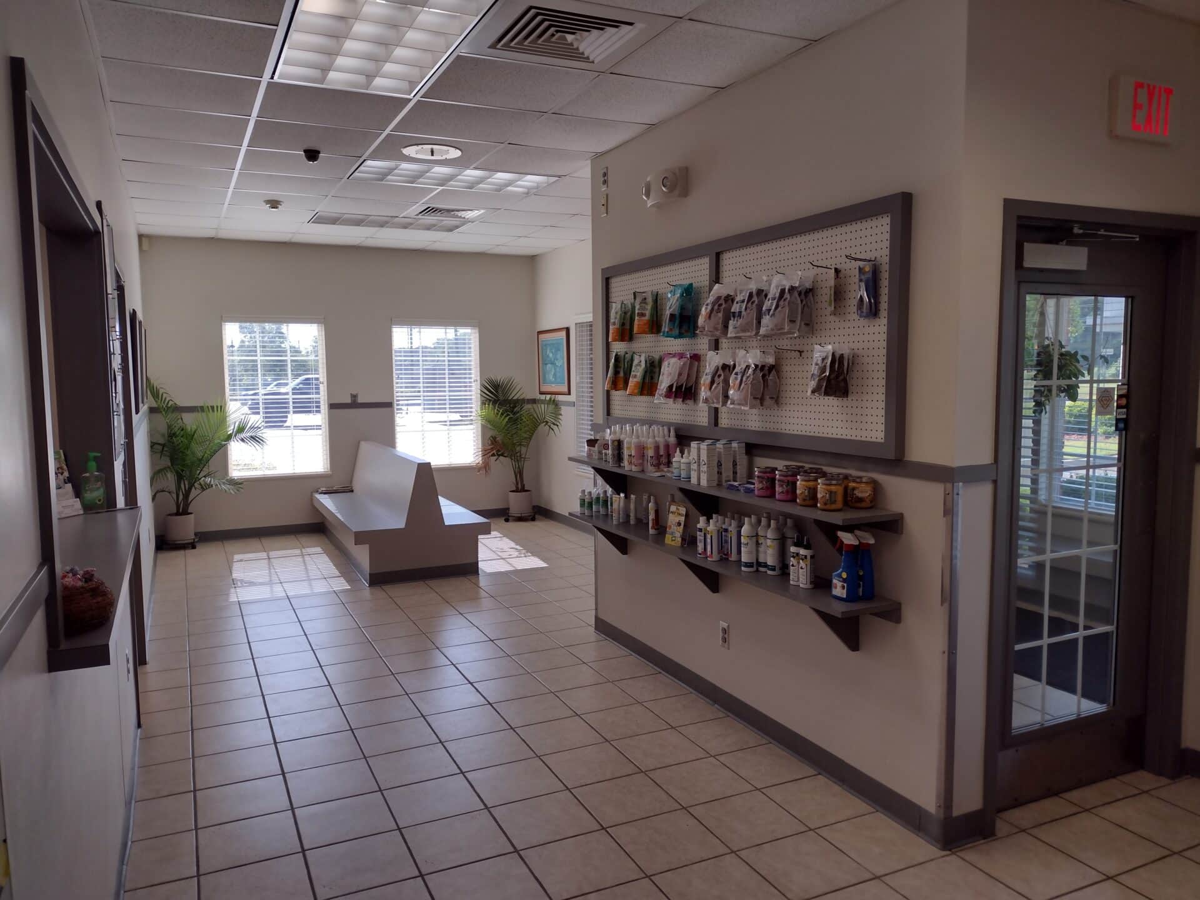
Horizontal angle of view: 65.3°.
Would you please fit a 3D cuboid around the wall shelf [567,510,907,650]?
[{"bbox_3d":[0.413,0.538,4.102,0.245,0.220,2.290,-3,5,-25],"label":"wall shelf"}]

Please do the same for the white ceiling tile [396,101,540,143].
[{"bbox_3d":[-0.633,-1.553,4.419,0.605,0.018,0.605,-3,5,-24],"label":"white ceiling tile"}]

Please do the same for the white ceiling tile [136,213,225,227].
[{"bbox_3d":[-3.281,-1.779,7.302,0.586,0.018,0.605,-3,5,-24],"label":"white ceiling tile"}]

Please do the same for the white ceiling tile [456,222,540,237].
[{"bbox_3d":[-0.797,-1.827,7.691,0.600,0.020,0.600,-3,5,-25],"label":"white ceiling tile"}]

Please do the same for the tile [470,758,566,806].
[{"bbox_3d":[-0.318,1.251,3.523,0.307,0.010,0.307,-3,6,-24],"label":"tile"}]

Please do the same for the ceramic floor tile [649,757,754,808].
[{"bbox_3d":[0.372,1.225,3.451,0.305,0.010,0.305,-3,5,-25],"label":"ceramic floor tile"}]

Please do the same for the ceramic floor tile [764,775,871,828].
[{"bbox_3d":[0.756,1.231,3.271,0.280,0.010,0.310,-3,5,-24],"label":"ceramic floor tile"}]

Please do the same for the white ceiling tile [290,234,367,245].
[{"bbox_3d":[-2.397,-1.860,8.254,0.600,0.020,0.520,-3,5,-25],"label":"white ceiling tile"}]

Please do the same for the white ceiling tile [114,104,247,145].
[{"bbox_3d":[-1.988,-1.556,4.475,0.580,0.020,0.600,-3,6,-25],"label":"white ceiling tile"}]

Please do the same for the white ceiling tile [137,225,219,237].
[{"bbox_3d":[-3.484,-1.810,7.738,0.590,0.015,0.600,-3,5,-25],"label":"white ceiling tile"}]

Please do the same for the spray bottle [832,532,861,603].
[{"bbox_3d":[0.827,0.390,3.157,0.062,0.222,0.108,-3,5,-25],"label":"spray bottle"}]

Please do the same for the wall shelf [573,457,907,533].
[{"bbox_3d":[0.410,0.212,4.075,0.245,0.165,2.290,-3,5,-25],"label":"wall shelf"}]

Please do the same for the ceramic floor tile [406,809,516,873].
[{"bbox_3d":[-0.471,1.295,3.097,0.307,0.010,0.307,-3,6,-24],"label":"ceramic floor tile"}]

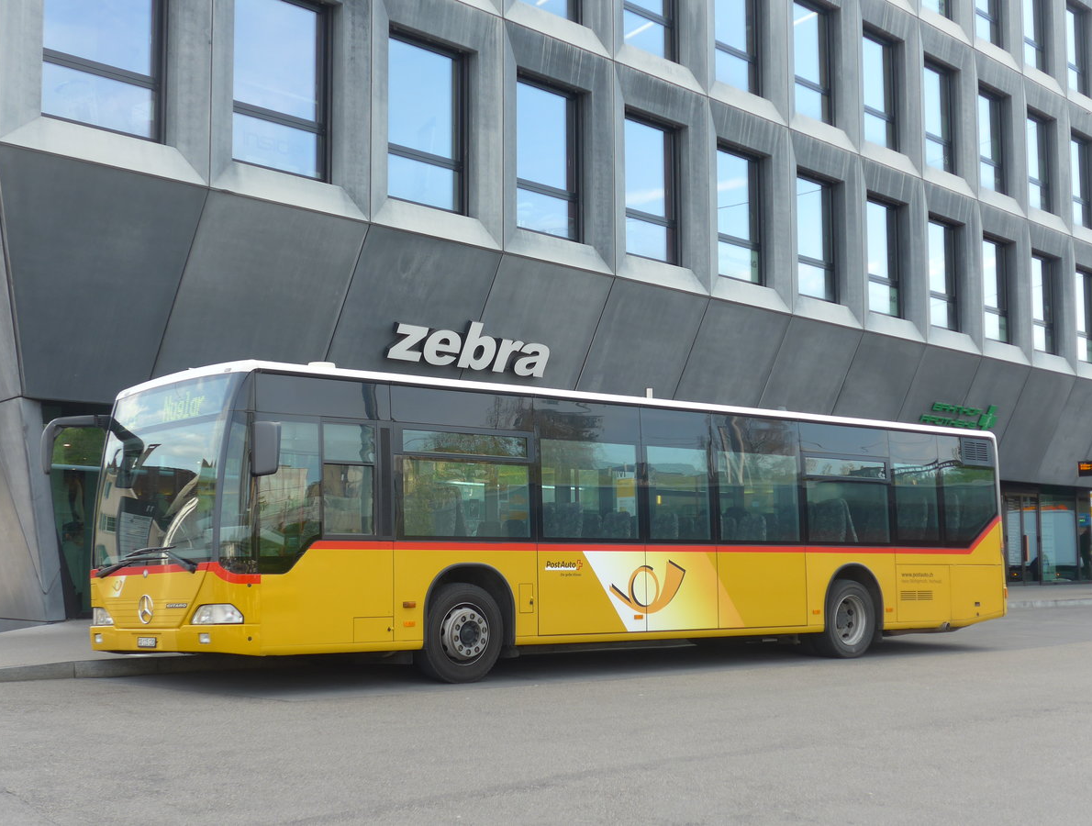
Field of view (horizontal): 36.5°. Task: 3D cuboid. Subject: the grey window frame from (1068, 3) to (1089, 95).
[{"bbox_3d":[14.639,-10.080,45.857,0.100,2.496,1.872,-5,-7,39],"label":"grey window frame"}]

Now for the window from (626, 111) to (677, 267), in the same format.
[{"bbox_3d":[1.844,-3.977,29.522,0.100,2.496,1.872,-5,-7,39],"label":"window"}]

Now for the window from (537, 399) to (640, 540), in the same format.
[{"bbox_3d":[0.438,0.580,16.584,1.446,1.386,0.060,5,-8,-42],"label":"window"}]

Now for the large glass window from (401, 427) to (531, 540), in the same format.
[{"bbox_3d":[-0.742,0.679,15.472,1.576,0.984,0.060,5,-8,-42],"label":"large glass window"}]

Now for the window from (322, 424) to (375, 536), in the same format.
[{"bbox_3d":[-1.732,0.596,14.565,0.572,0.984,0.060,5,-8,-42],"label":"window"}]

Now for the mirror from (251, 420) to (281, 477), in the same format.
[{"bbox_3d":[-2.340,0.306,13.803,0.210,0.460,0.130,-5,-7,32],"label":"mirror"}]

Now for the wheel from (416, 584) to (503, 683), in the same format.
[{"bbox_3d":[-0.843,2.052,15.448,0.940,0.940,0.290,5,-8,-42],"label":"wheel"}]

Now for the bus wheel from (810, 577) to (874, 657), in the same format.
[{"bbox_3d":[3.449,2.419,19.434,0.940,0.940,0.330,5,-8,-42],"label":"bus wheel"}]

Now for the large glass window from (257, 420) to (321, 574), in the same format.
[{"bbox_3d":[-2.195,0.712,14.122,0.653,1.295,0.060,5,-8,-42],"label":"large glass window"}]

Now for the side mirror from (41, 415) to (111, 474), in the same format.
[{"bbox_3d":[-4.473,0.294,15.730,0.460,0.520,0.500,2,-7,-28],"label":"side mirror"}]

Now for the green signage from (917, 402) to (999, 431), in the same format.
[{"bbox_3d":[9.821,0.024,39.287,0.130,0.749,3.744,28,14,37],"label":"green signage"}]

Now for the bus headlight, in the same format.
[{"bbox_3d":[-2.760,1.692,13.866,0.500,0.175,0.180,-5,-8,37],"label":"bus headlight"}]

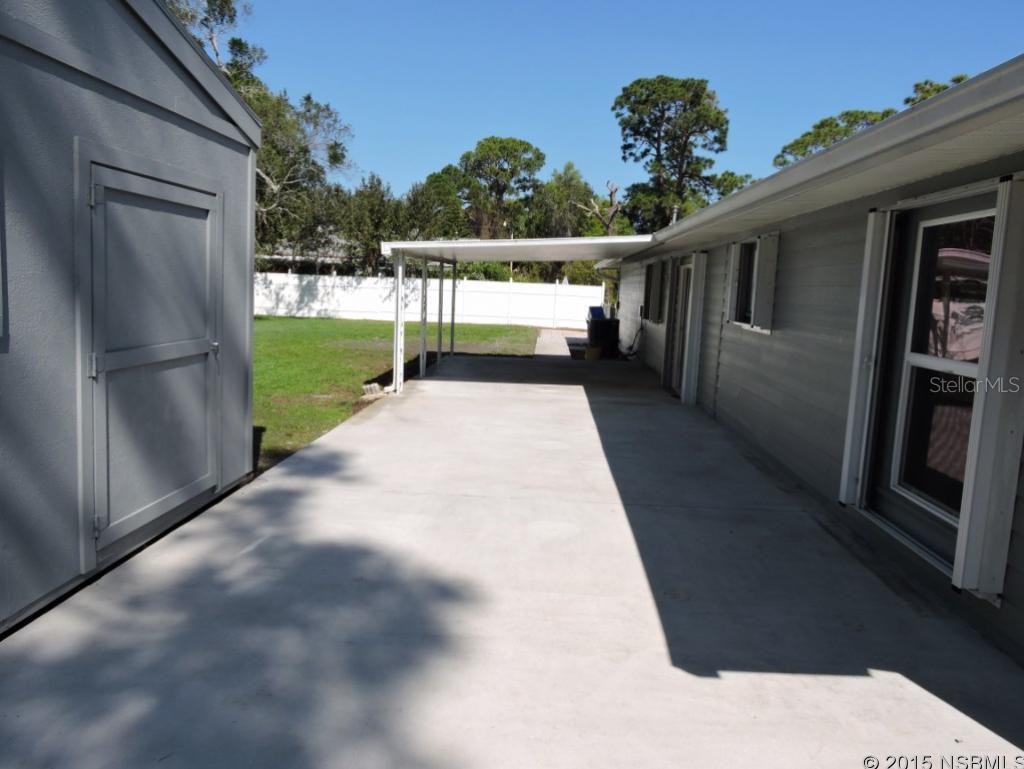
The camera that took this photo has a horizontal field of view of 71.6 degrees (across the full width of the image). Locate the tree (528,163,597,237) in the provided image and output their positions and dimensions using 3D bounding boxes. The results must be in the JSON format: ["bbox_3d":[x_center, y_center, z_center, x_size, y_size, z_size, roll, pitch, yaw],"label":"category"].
[{"bbox_3d":[2.652,-8.310,41.182,4.000,8.838,4.000,3,8,3],"label":"tree"}]

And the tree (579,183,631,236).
[{"bbox_3d":[4.395,-6.473,35.279,2.600,6.924,2.400,3,8,3],"label":"tree"}]

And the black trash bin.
[{"bbox_3d":[2.265,-1.281,17.696,0.730,1.200,0.750,3,8,3],"label":"black trash bin"}]

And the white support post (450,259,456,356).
[{"bbox_3d":[-1.336,-1.768,16.498,0.080,2.200,0.080,3,8,3],"label":"white support post"}]

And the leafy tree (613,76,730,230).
[{"bbox_3d":[10.288,-12.574,48.310,8.100,15.975,7.800,3,8,3],"label":"leafy tree"}]

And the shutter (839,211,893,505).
[{"bbox_3d":[2.424,-0.149,4.833,0.145,2.030,0.125,3,8,3],"label":"shutter"}]

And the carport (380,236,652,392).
[{"bbox_3d":[0.191,-1.394,13.340,3.800,2.430,6.500,3,8,3],"label":"carport"}]

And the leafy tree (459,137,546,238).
[{"bbox_3d":[-0.915,-11.492,51.037,6.300,12.203,6.200,3,8,3],"label":"leafy tree"}]

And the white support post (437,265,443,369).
[{"bbox_3d":[-1.449,-1.446,14.274,0.080,2.150,0.080,3,8,3],"label":"white support post"}]

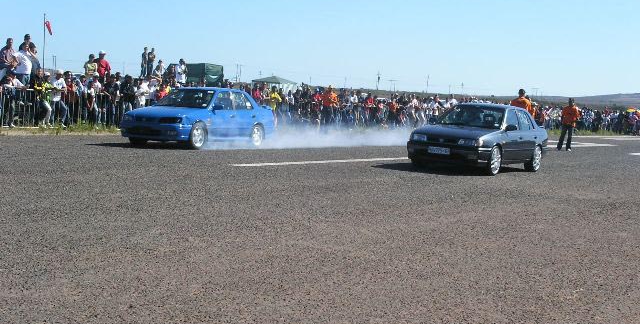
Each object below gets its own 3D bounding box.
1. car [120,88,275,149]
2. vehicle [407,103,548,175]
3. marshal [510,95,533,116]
[{"bbox_3d":[-2.706,-1.038,25.618,1.700,1.380,4.230,5,4,28],"label":"car"},{"bbox_3d":[3.343,-0.508,22.747,1.700,1.380,4.230,5,4,30],"label":"vehicle"},{"bbox_3d":[5.395,-1.058,29.856,0.580,1.800,0.360,4,4,15],"label":"marshal"}]

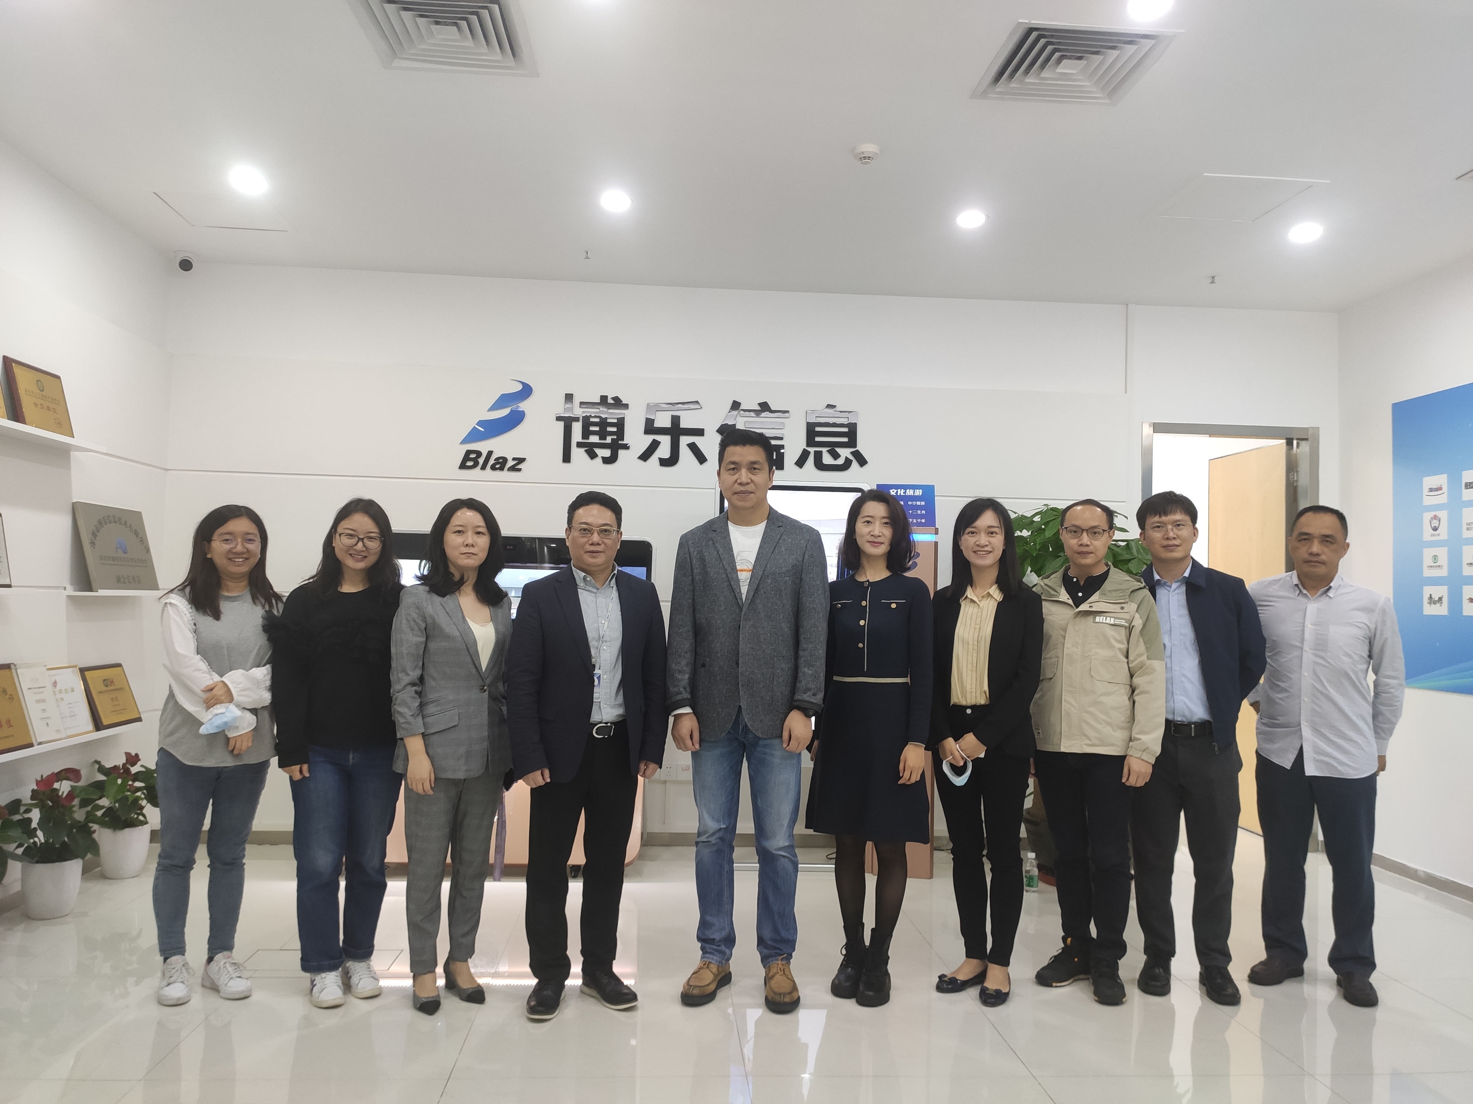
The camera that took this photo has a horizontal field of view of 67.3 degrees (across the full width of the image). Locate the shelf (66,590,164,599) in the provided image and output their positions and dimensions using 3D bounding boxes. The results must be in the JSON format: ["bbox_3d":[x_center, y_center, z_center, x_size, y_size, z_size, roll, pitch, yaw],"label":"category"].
[{"bbox_3d":[-2.857,0.187,5.159,0.145,0.030,0.730,2,-3,-4],"label":"shelf"}]

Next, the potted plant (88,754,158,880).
[{"bbox_3d":[-2.745,1.178,4.971,0.380,0.537,0.380,2,-3,-4],"label":"potted plant"}]

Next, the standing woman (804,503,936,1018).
[{"bbox_3d":[0.454,0.630,3.769,0.420,1.693,0.310,1,-3,8],"label":"standing woman"}]

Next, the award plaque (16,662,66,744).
[{"bbox_3d":[-2.830,0.613,4.496,0.025,0.315,0.220,-17,-1,-5],"label":"award plaque"}]

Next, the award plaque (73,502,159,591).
[{"bbox_3d":[-2.881,-0.009,5.150,0.030,0.400,0.590,-14,-1,-4],"label":"award plaque"}]

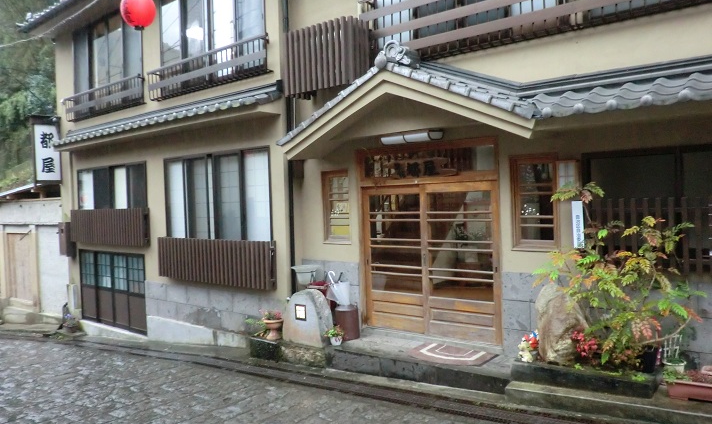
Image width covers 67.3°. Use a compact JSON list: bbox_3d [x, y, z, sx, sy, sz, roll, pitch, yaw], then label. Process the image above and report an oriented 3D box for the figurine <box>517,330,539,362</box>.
[{"bbox_3d":[1.550,1.207,4.833,0.160,0.275,0.150,-1,1,37],"label":"figurine"}]

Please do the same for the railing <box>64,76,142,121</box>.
[{"bbox_3d":[-4.790,-2.071,10.130,2.850,0.500,0.200,-1,2,38],"label":"railing"}]

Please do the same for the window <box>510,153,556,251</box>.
[{"bbox_3d":[1.834,-0.088,5.511,0.480,0.970,0.110,-1,2,38],"label":"window"}]

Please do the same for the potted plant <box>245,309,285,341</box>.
[{"bbox_3d":[-1.227,1.502,7.285,0.460,0.400,0.380,-1,2,38],"label":"potted plant"}]

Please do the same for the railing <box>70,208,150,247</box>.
[{"bbox_3d":[-4.755,0.279,10.273,2.780,0.665,0.170,-1,2,38],"label":"railing"}]

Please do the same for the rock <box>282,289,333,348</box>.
[{"bbox_3d":[-0.605,1.281,6.639,0.720,0.640,0.330,-1,2,38],"label":"rock"}]

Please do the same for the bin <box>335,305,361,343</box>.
[{"bbox_3d":[-0.096,1.373,6.613,0.300,0.390,0.300,-2,2,0],"label":"bin"}]

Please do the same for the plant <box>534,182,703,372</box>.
[{"bbox_3d":[2.212,0.567,4.666,1.350,1.600,0.950,-1,2,38],"label":"plant"}]

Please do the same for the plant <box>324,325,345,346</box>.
[{"bbox_3d":[-0.239,1.469,6.439,0.210,0.220,0.210,-1,2,38],"label":"plant"}]

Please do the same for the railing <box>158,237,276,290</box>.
[{"bbox_3d":[-2.225,0.749,8.306,2.750,0.670,0.170,-1,2,38],"label":"railing"}]

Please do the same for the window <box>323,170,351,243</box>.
[{"bbox_3d":[-0.261,-0.058,7.165,0.475,0.980,0.110,-1,2,38],"label":"window"}]

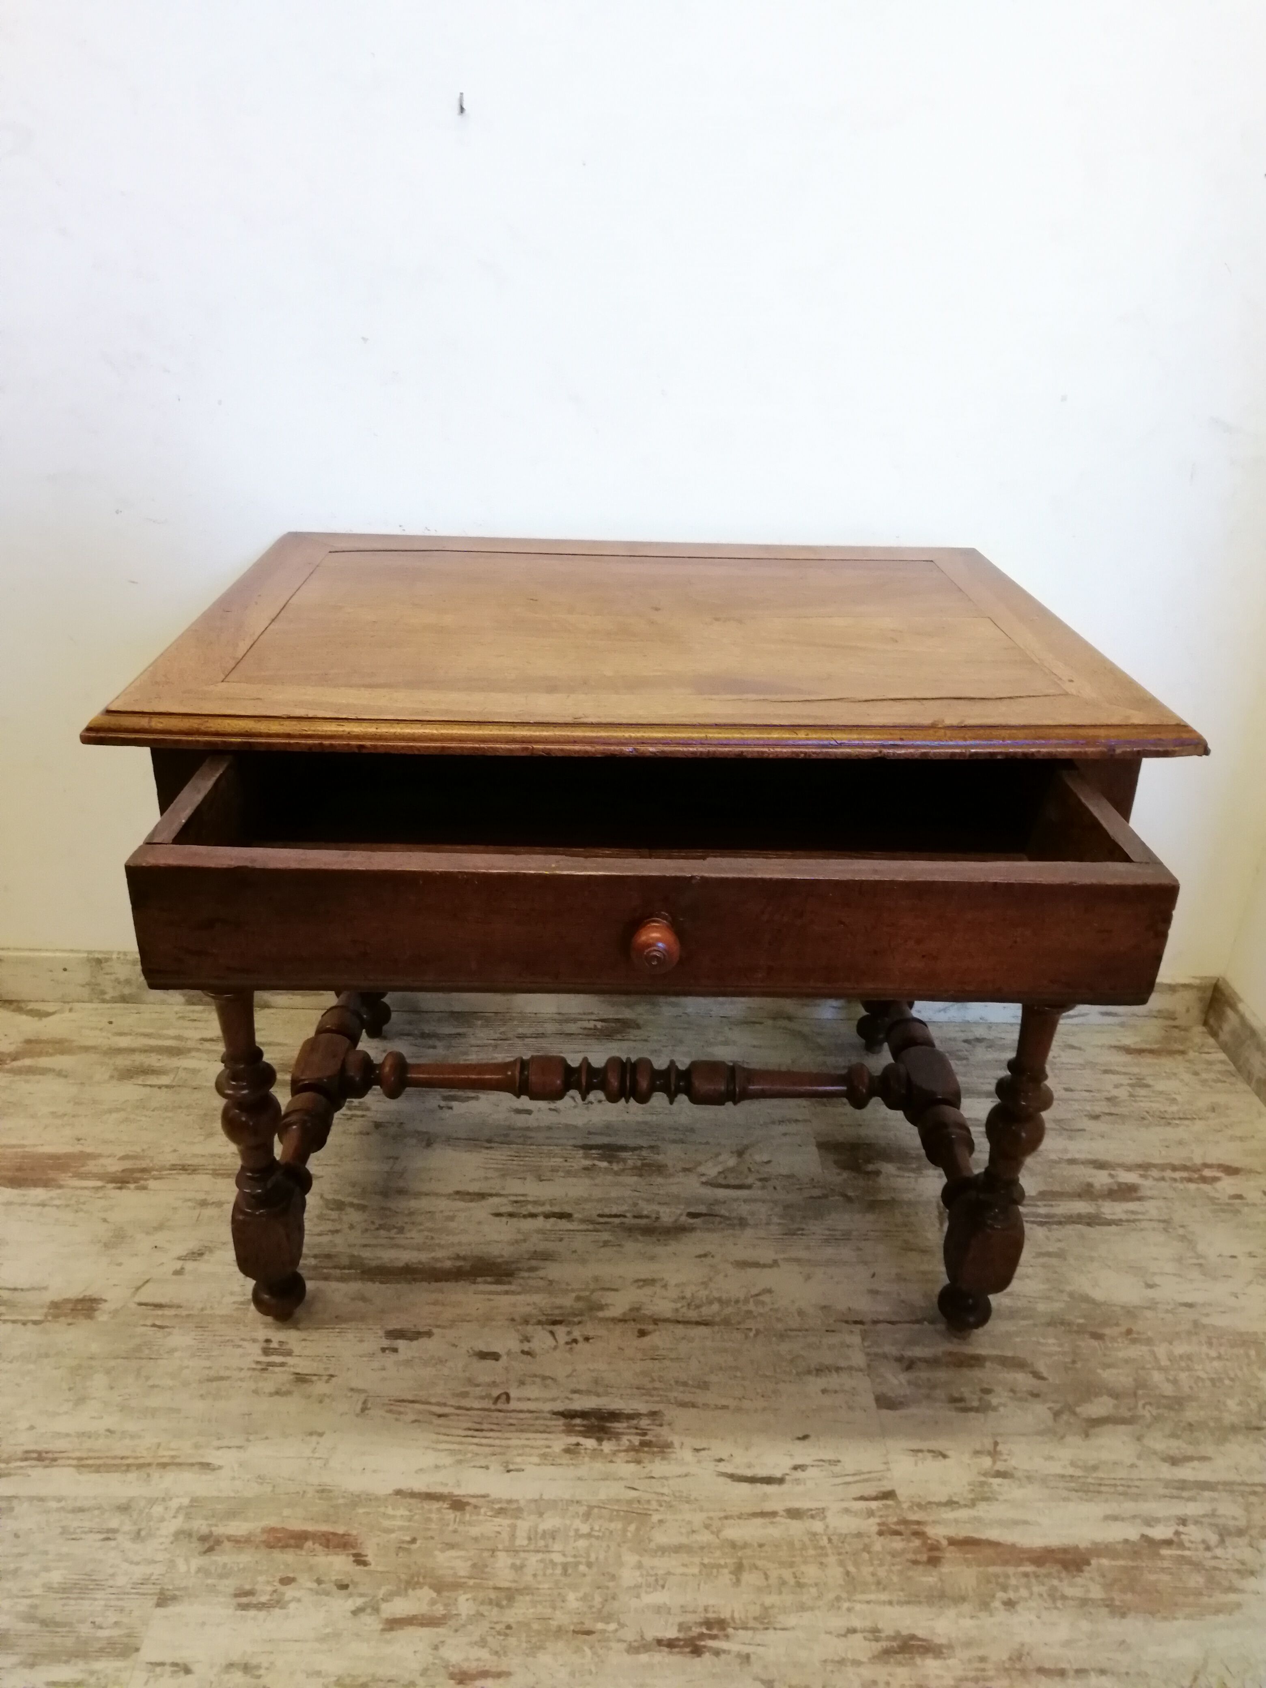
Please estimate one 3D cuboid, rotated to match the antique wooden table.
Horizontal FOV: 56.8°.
[{"bbox_3d":[0.002,0.123,1.285,0.879,0.735,0.778,1,28,-2],"label":"antique wooden table"}]

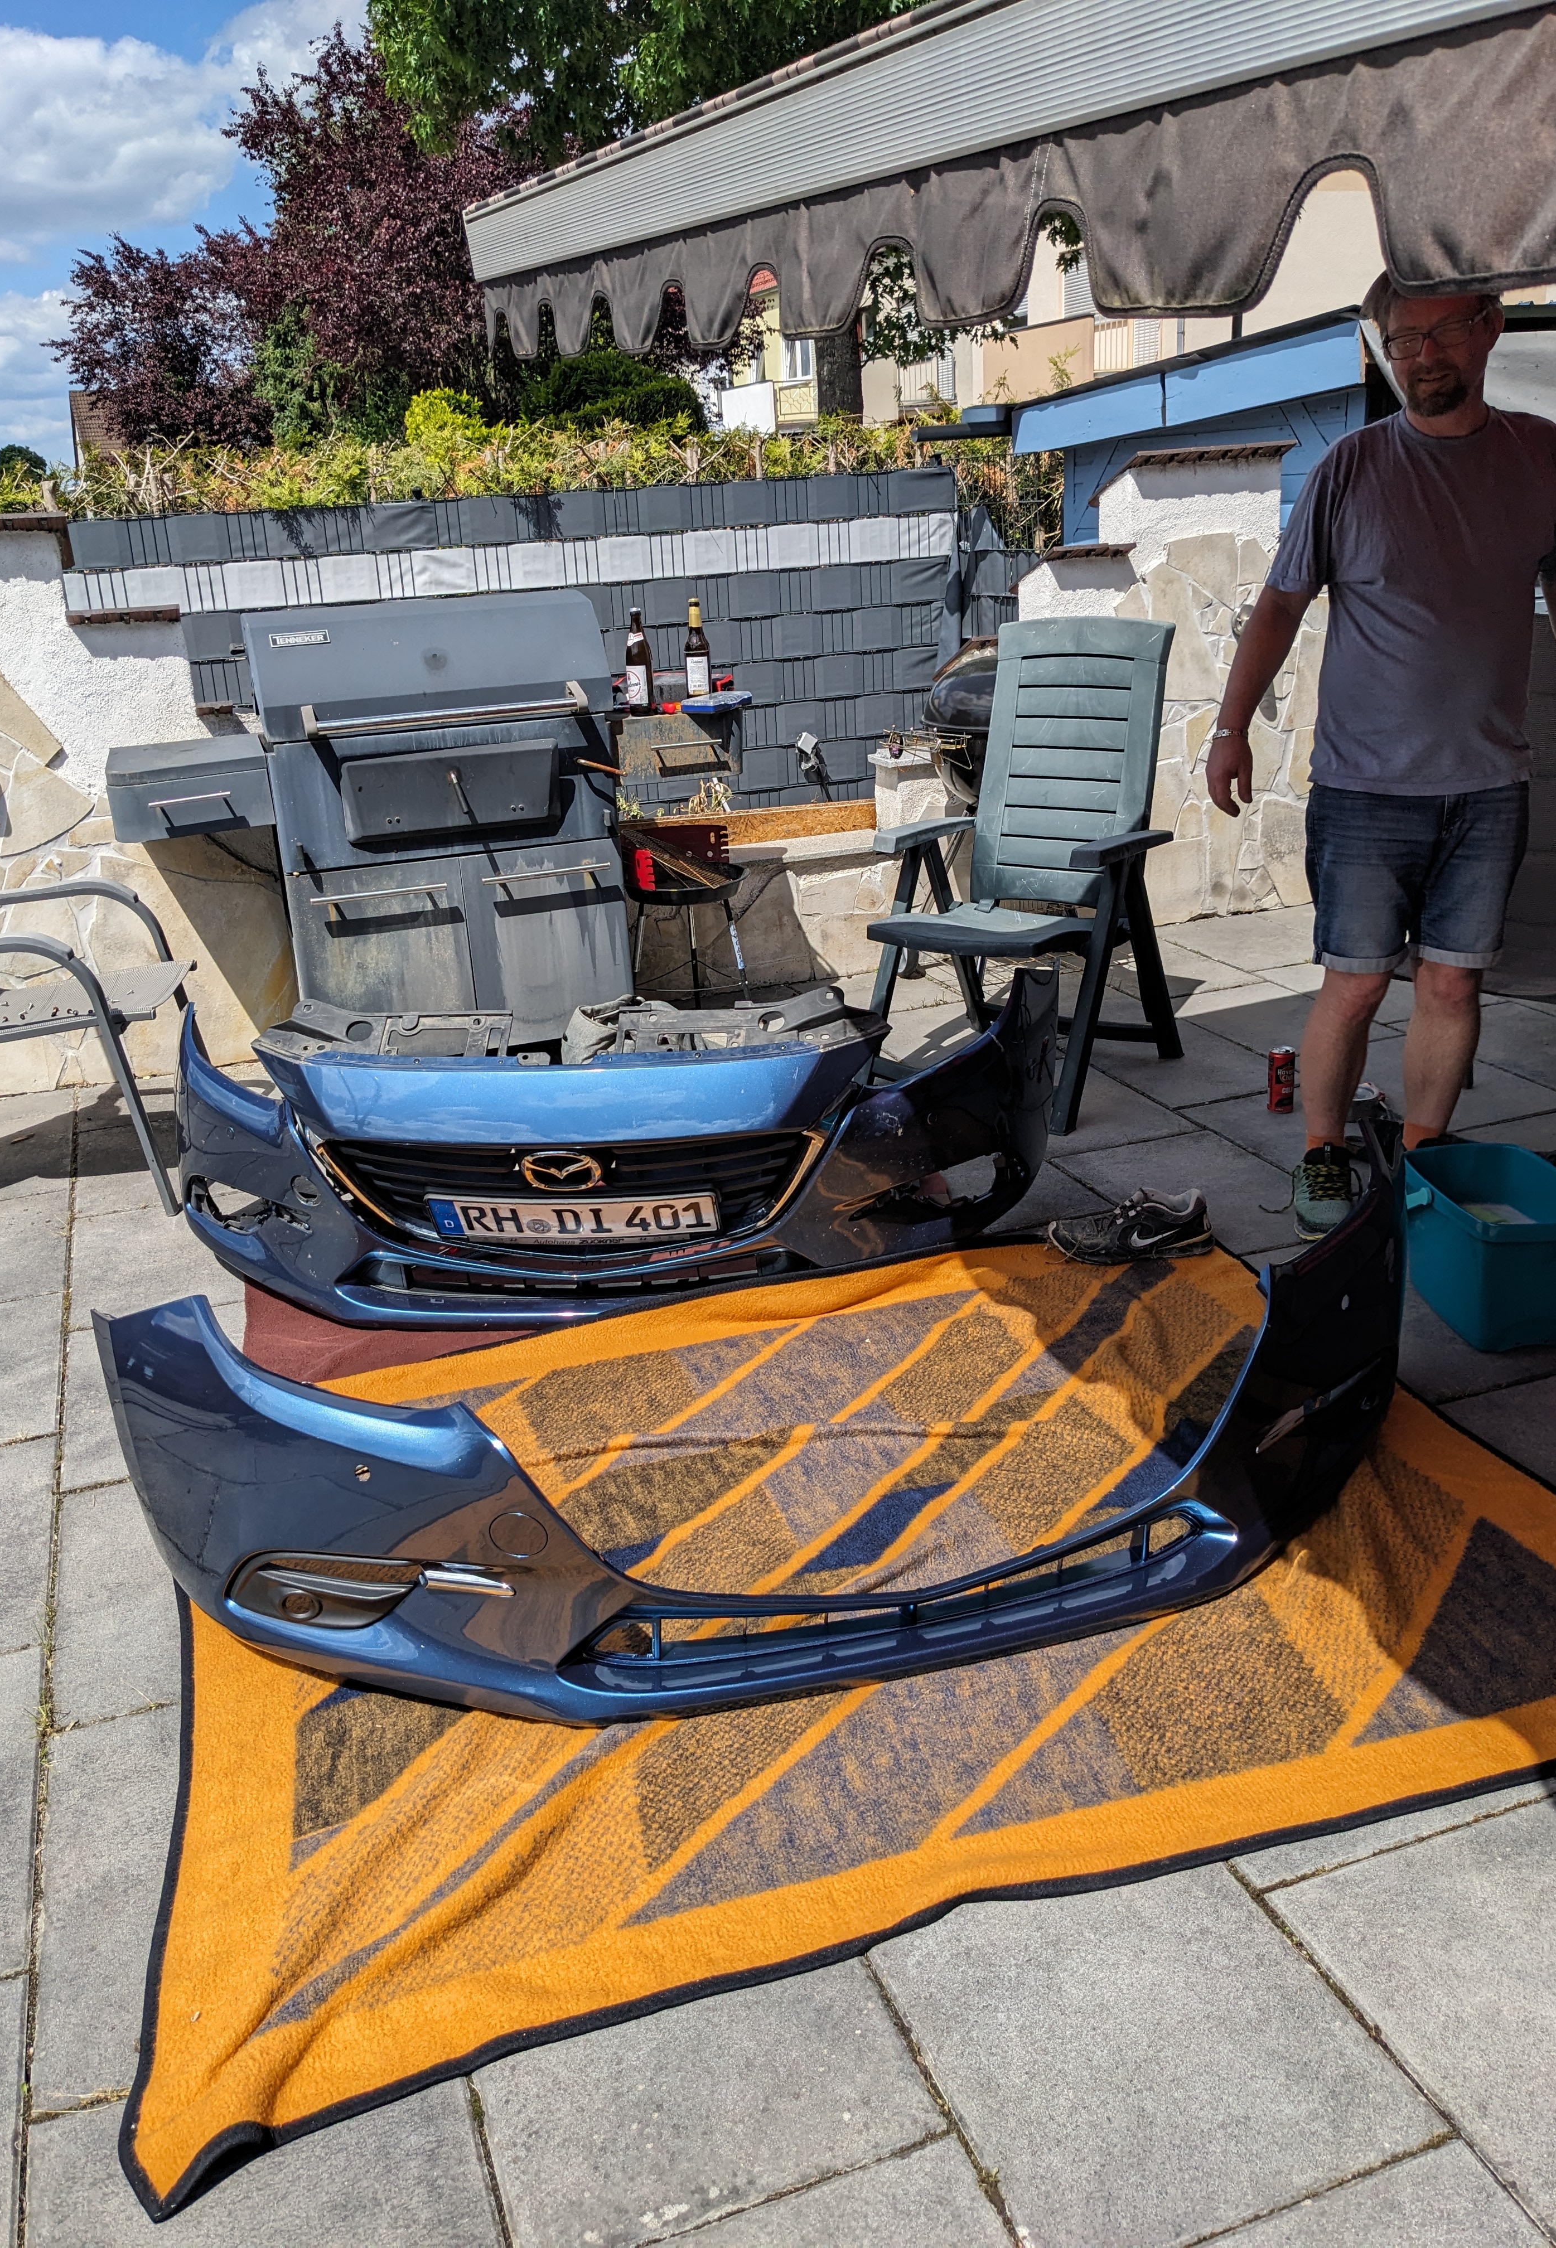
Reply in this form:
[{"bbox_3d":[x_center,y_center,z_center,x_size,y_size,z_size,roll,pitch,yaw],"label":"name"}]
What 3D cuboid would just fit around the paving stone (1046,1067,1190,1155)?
[{"bbox_3d":[0.667,-0.025,4.088,0.398,0.045,0.598,-10,21,-17],"label":"paving stone"}]

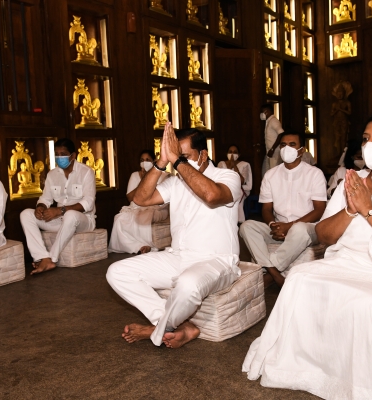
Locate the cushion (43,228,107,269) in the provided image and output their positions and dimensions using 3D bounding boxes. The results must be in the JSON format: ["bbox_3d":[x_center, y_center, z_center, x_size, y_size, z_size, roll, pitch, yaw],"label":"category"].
[{"bbox_3d":[-1.061,0.432,4.745,0.496,0.281,0.458,1,6,36],"label":"cushion"}]

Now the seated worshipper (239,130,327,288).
[{"bbox_3d":[0.730,0.030,3.600,0.640,1.070,0.680,1,7,28],"label":"seated worshipper"}]

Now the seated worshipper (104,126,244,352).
[{"bbox_3d":[-0.050,0.146,2.720,0.660,1.070,0.660,3,8,41],"label":"seated worshipper"}]

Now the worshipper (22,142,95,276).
[{"bbox_3d":[-1.120,0.017,4.360,0.540,1.070,0.680,1,7,33],"label":"worshipper"}]

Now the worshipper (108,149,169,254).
[{"bbox_3d":[-0.445,-0.020,4.970,0.540,0.980,0.660,1,7,33],"label":"worshipper"}]

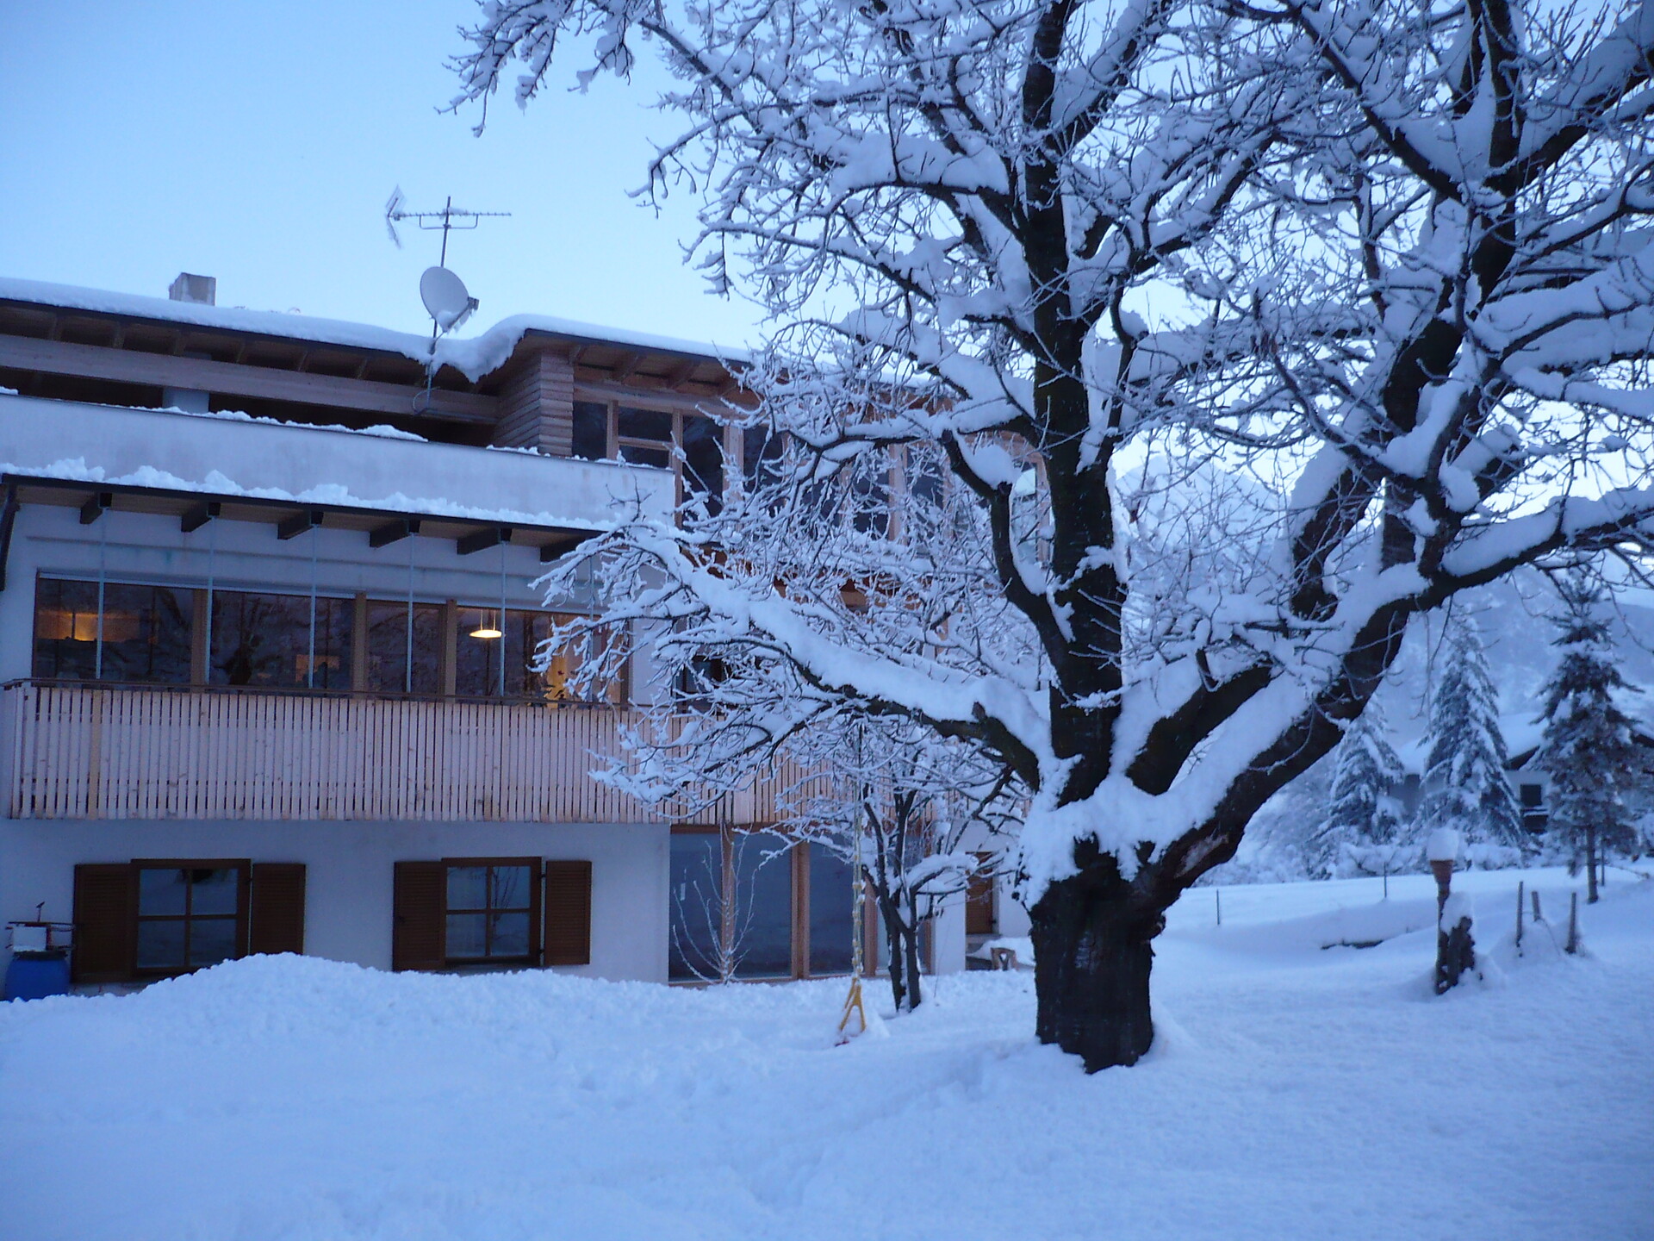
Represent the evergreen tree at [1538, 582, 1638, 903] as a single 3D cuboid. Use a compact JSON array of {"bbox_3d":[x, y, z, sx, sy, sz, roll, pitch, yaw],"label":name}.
[{"bbox_3d":[15.945,2.429,35.006,2.140,6.870,2.140,0,-8,0],"label":"evergreen tree"}]

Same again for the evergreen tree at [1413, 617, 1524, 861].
[{"bbox_3d":[20.011,3.659,52.005,3.420,7.590,3.420,0,-8,0],"label":"evergreen tree"}]

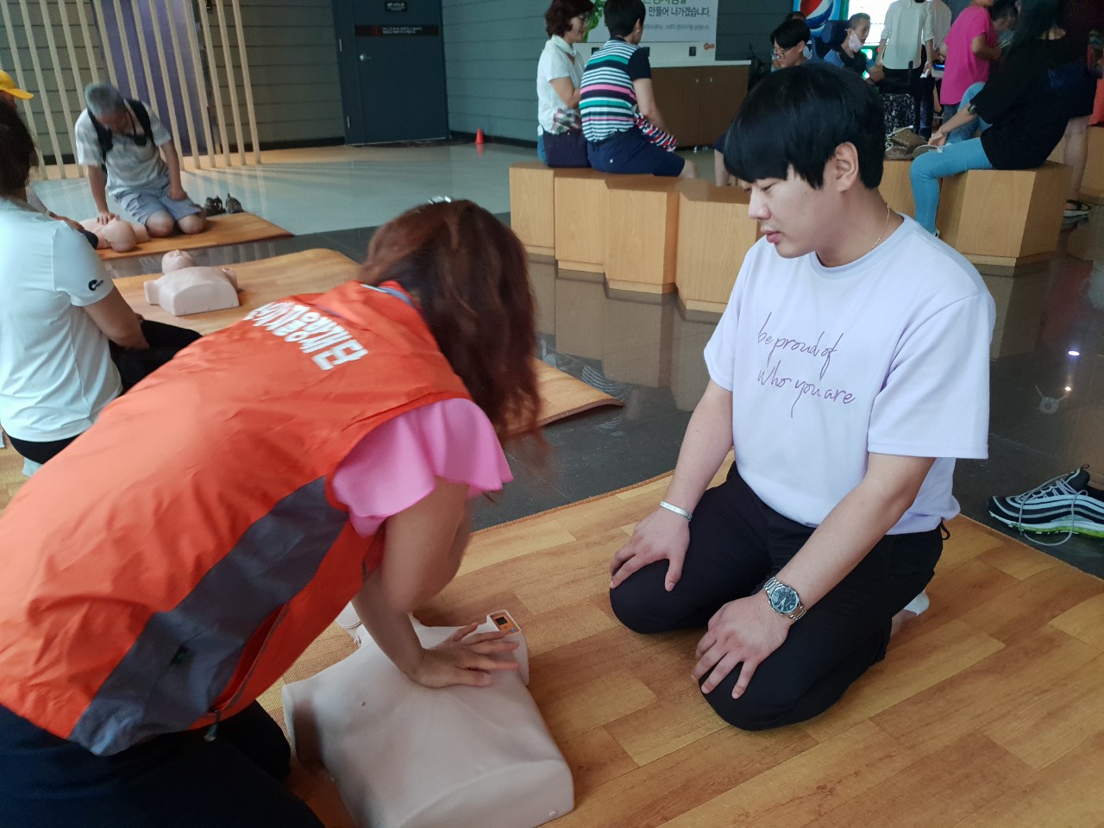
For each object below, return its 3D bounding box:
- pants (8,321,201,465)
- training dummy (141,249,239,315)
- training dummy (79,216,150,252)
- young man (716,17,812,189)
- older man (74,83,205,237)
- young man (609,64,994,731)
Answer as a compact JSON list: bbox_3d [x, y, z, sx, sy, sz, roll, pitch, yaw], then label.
[{"bbox_3d":[-1.052,-0.090,2.267,0.430,0.330,0.630,7,24,19],"label":"pants"},{"bbox_3d":[-1.626,-0.621,3.725,0.400,0.190,0.600,-14,26,-28],"label":"training dummy"},{"bbox_3d":[-2.614,-1.078,4.842,0.600,0.190,0.400,12,26,28],"label":"training dummy"},{"bbox_3d":[1.243,-1.595,4.655,0.760,1.170,0.500,-10,24,-20],"label":"young man"},{"bbox_3d":[-2.547,-1.576,5.157,0.640,0.870,0.720,-6,23,-12],"label":"older man"},{"bbox_3d":[0.434,-0.051,1.339,0.620,0.935,0.470,-15,27,-30],"label":"young man"}]

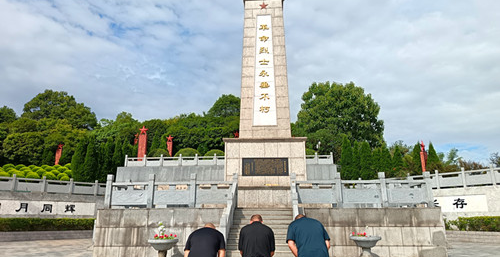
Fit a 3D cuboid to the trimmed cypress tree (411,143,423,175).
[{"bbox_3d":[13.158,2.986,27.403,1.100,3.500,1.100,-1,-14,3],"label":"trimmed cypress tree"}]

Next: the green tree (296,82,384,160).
[{"bbox_3d":[10.698,-0.203,43.820,10.200,11.000,9.800,-1,-14,3],"label":"green tree"}]

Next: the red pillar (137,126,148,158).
[{"bbox_3d":[-10.220,1.500,33.430,0.800,3.590,0.550,0,-14,-3],"label":"red pillar"}]

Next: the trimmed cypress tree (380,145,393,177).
[{"bbox_3d":[11.410,2.900,29.400,1.000,3.330,1.000,0,-14,0],"label":"trimmed cypress tree"}]

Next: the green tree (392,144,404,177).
[{"bbox_3d":[12.200,2.940,28.880,1.150,3.100,1.150,0,-14,0],"label":"green tree"}]

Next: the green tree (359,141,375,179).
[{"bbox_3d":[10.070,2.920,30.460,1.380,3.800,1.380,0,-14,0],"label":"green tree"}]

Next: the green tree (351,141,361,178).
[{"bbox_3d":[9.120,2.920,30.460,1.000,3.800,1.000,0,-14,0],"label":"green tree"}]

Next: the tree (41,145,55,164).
[{"bbox_3d":[-21.040,3.030,36.310,1.450,2.540,1.450,0,-14,0],"label":"tree"}]

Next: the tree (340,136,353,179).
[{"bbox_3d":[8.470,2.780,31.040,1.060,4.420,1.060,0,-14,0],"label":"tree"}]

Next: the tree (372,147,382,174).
[{"bbox_3d":[10.500,3.141,28.549,1.000,3.200,1.000,-1,-14,3],"label":"tree"}]

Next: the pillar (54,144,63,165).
[{"bbox_3d":[-20.894,3.049,37.592,0.750,2.900,0.550,3,-14,-12],"label":"pillar"}]

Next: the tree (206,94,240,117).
[{"bbox_3d":[-3.491,-1.779,59.473,8.000,7.500,8.000,-1,-14,3],"label":"tree"}]

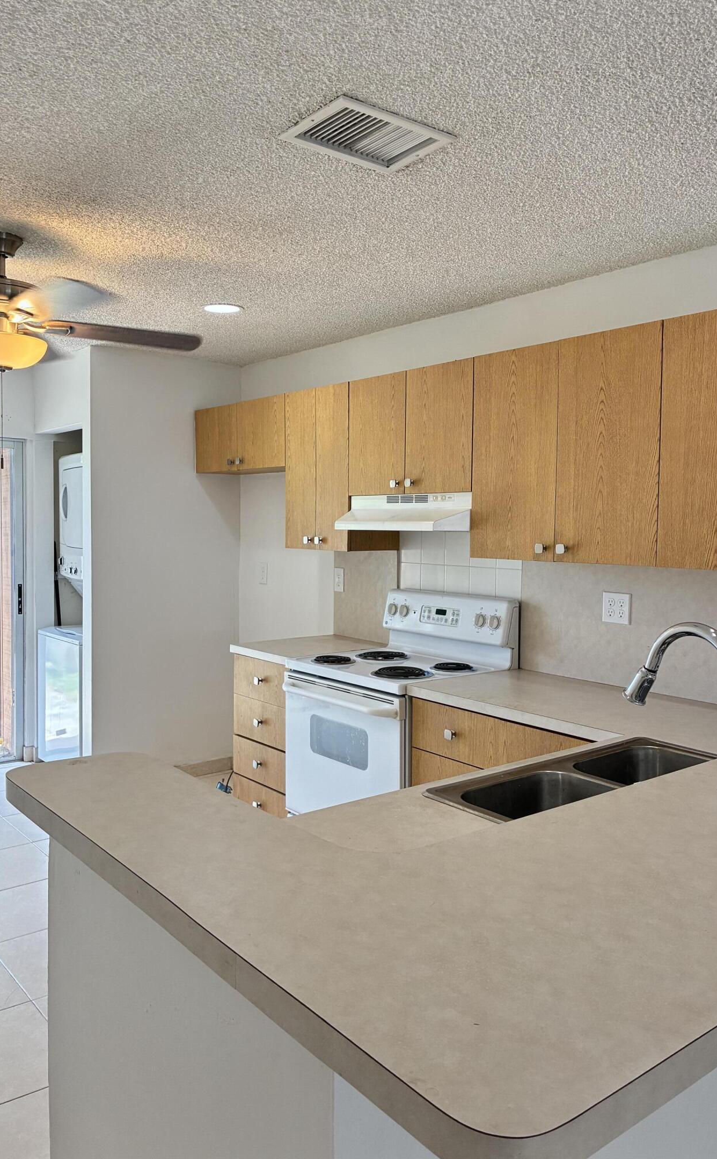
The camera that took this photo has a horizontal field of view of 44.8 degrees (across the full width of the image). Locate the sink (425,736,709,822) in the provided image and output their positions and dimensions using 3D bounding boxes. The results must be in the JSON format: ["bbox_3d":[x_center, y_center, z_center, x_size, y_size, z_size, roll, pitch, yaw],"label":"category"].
[{"bbox_3d":[0.629,0.562,1.981,0.842,0.189,0.557,-3,5,-38],"label":"sink"}]

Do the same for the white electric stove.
[{"bbox_3d":[0.151,0.678,3.679,0.680,1.200,0.764,-3,5,-38],"label":"white electric stove"}]

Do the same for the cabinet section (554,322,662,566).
[{"bbox_3d":[0.929,-0.434,2.949,0.305,0.759,0.399,-3,5,-39],"label":"cabinet section"}]

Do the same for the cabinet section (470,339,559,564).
[{"bbox_3d":[0.679,-0.457,3.260,0.305,0.759,0.401,-3,5,-39],"label":"cabinet section"}]

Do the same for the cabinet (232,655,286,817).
[{"bbox_3d":[-0.210,0.797,4.219,0.602,0.876,0.509,-3,5,-38],"label":"cabinet"}]

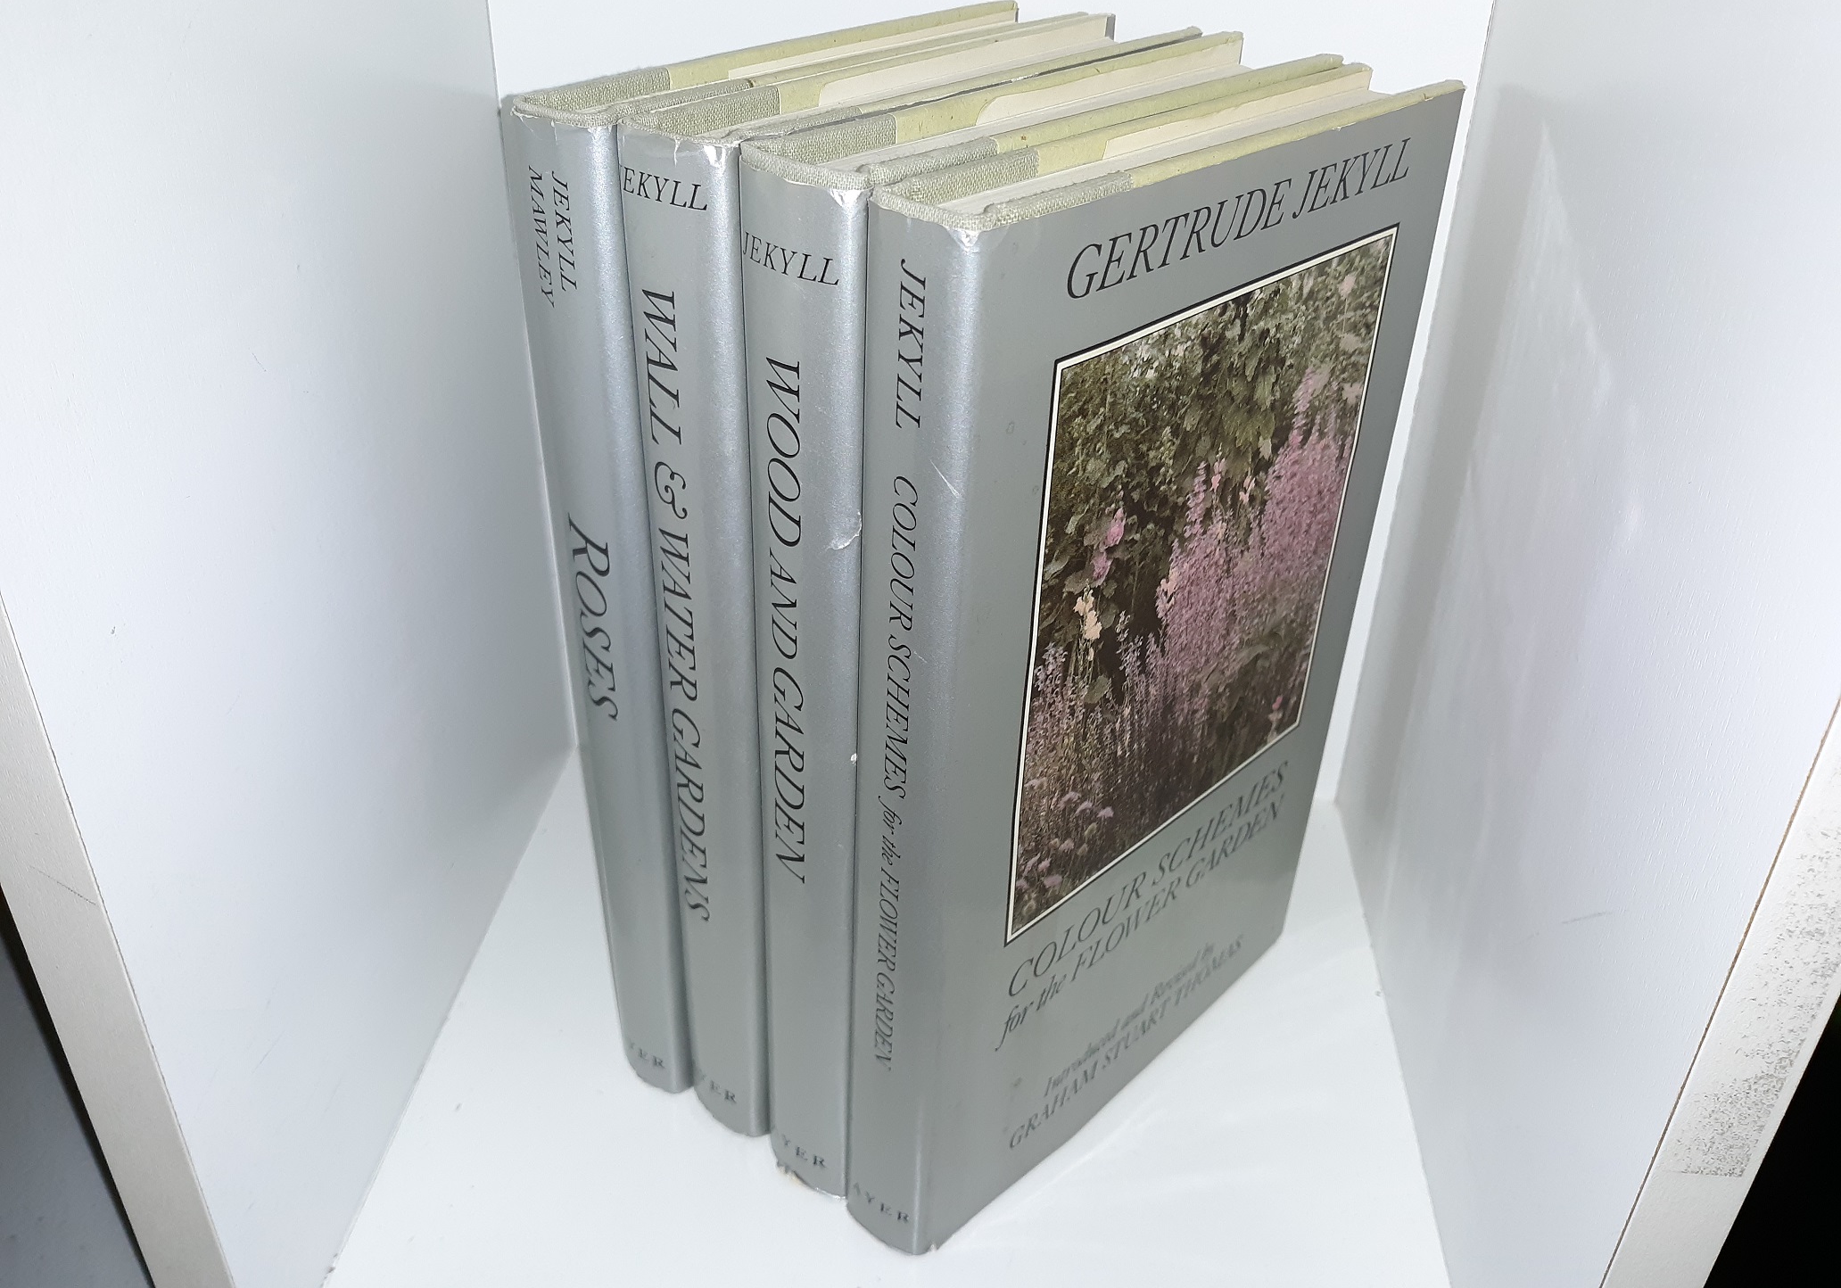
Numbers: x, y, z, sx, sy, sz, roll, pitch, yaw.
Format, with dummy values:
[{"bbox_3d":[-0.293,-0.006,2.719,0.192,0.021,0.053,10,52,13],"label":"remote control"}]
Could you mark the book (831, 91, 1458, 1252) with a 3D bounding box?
[{"bbox_3d":[0.045,0.008,0.307,0.023,0.222,0.142,28,40,35],"label":"book"}]

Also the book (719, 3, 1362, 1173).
[{"bbox_3d":[0.026,-0.003,0.322,0.026,0.222,0.144,27,40,33],"label":"book"}]

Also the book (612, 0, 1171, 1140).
[{"bbox_3d":[0.003,-0.013,0.337,0.025,0.222,0.144,24,38,31],"label":"book"}]

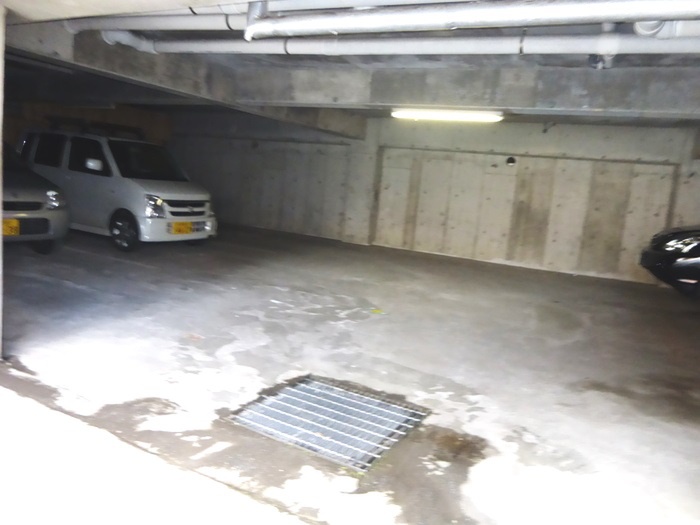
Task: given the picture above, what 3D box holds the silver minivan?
[{"bbox_3d":[-3.725,-1.197,8.152,3.395,1.645,1.475,10,11,28],"label":"silver minivan"}]

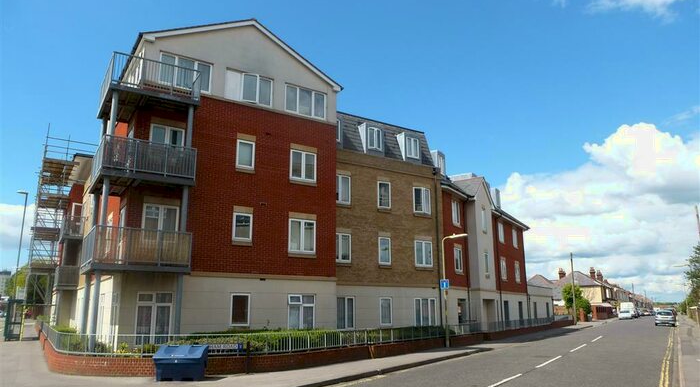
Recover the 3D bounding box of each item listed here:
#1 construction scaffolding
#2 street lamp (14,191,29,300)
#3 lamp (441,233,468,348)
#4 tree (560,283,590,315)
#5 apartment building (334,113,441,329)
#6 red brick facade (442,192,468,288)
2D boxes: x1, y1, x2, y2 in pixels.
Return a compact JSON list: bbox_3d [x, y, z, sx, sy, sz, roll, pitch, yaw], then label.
[{"bbox_3d":[-18.577,2.546,30.832,2.900,12.400,6.000,8,-15,-32],"label":"construction scaffolding"},{"bbox_3d":[-24.503,4.888,35.775,0.750,10.200,0.300,8,-15,-32],"label":"street lamp"},{"bbox_3d":[4.707,4.144,21.115,1.350,4.960,0.280,-9,-15,33],"label":"lamp"},{"bbox_3d":[23.588,11.285,50.648,3.000,3.720,3.000,-9,-15,33],"label":"tree"},{"bbox_3d":[-1.153,2.248,27.761,7.700,10.600,9.500,8,-15,-32],"label":"apartment building"},{"bbox_3d":[5.834,2.771,28.372,0.800,5.400,4.400,-8,-15,32],"label":"red brick facade"}]

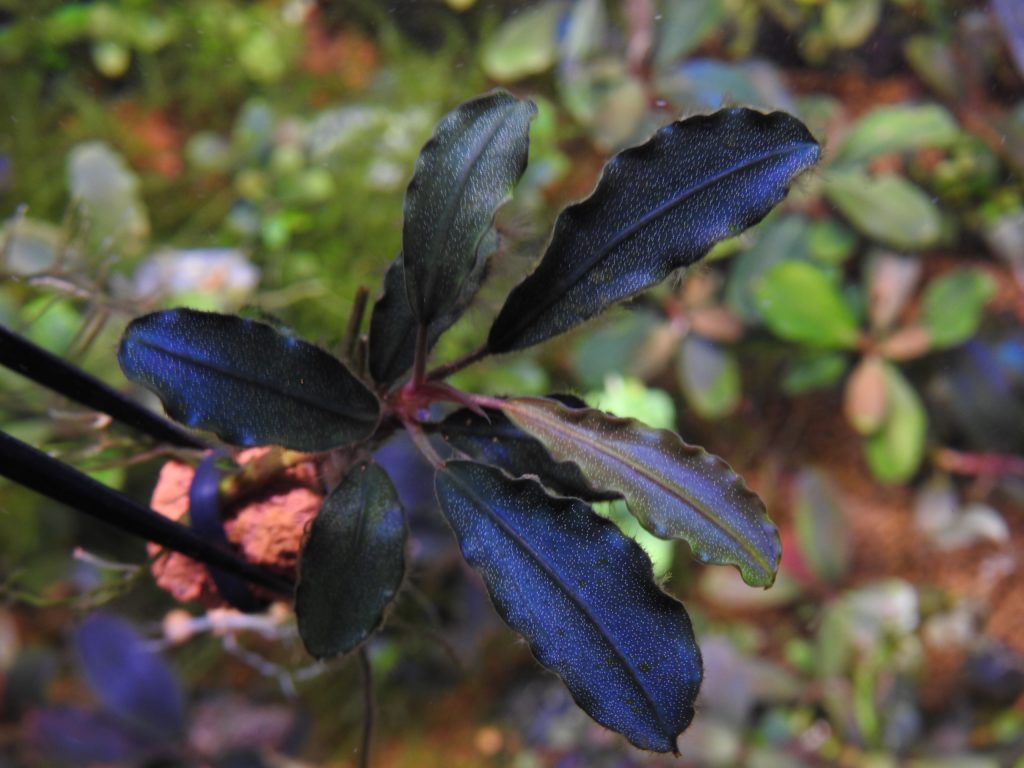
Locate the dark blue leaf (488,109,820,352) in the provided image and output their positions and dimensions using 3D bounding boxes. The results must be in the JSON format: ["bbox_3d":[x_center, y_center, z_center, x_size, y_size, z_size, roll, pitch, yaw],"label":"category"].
[{"bbox_3d":[0.018,-0.025,0.248,0.059,0.019,0.009,-31,-2,14],"label":"dark blue leaf"}]

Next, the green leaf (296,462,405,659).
[{"bbox_3d":[-0.025,0.028,0.257,0.017,0.004,0.031,14,79,-3],"label":"green leaf"}]

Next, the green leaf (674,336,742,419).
[{"bbox_3d":[0.045,-0.002,0.378,0.014,0.004,0.020,-10,71,1],"label":"green leaf"}]

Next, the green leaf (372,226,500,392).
[{"bbox_3d":[-0.015,-0.014,0.263,0.014,0.005,0.031,32,87,-1],"label":"green leaf"}]

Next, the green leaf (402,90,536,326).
[{"bbox_3d":[-0.010,-0.028,0.250,0.016,0.038,0.007,26,16,-2],"label":"green leaf"}]

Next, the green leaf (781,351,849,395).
[{"bbox_3d":[0.072,-0.002,0.385,0.017,0.004,0.009,-27,66,-6],"label":"green leaf"}]

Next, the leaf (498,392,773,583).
[{"bbox_3d":[0.020,0.013,0.248,0.051,0.008,0.016,33,86,18],"label":"leaf"}]

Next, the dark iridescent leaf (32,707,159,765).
[{"bbox_3d":[-0.090,0.076,0.350,0.028,0.005,0.010,14,62,-3],"label":"dark iridescent leaf"}]

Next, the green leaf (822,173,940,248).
[{"bbox_3d":[0.091,-0.043,0.395,0.031,0.005,0.018,31,76,17],"label":"green leaf"}]

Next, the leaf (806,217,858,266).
[{"bbox_3d":[0.077,-0.035,0.395,0.012,0.004,0.013,-23,68,-3],"label":"leaf"}]

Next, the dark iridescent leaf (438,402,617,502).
[{"bbox_3d":[0.005,0.008,0.261,0.035,0.005,0.015,15,84,3],"label":"dark iridescent leaf"}]

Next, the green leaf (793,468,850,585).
[{"bbox_3d":[0.070,0.032,0.365,0.012,0.004,0.027,-8,67,4],"label":"green leaf"}]

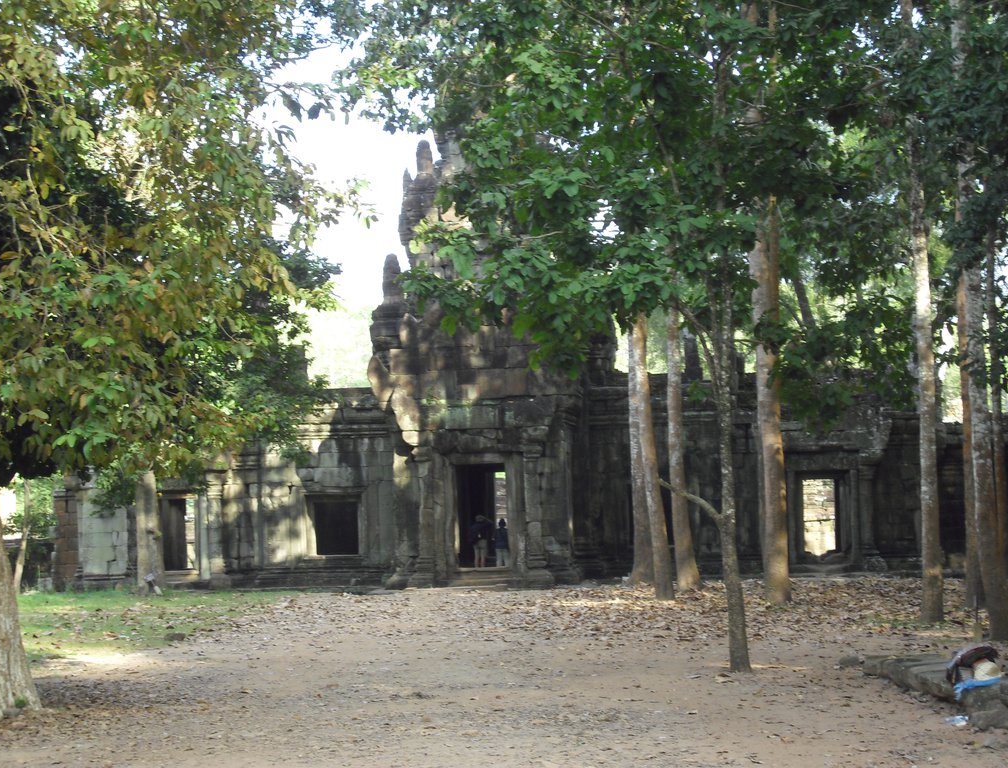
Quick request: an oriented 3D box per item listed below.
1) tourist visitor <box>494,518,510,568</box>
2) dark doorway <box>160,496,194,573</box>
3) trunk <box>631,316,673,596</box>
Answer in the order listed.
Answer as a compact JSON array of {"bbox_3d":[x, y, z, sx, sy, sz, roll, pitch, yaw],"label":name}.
[{"bbox_3d":[-0.048,5.062,73.000,0.500,1.620,0.330,-2,-4,5],"label":"tourist visitor"},{"bbox_3d":[-10.439,4.795,74.000,1.150,2.350,0.600,-2,-4,6],"label":"dark doorway"},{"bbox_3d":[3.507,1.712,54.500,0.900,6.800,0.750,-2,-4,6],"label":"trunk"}]

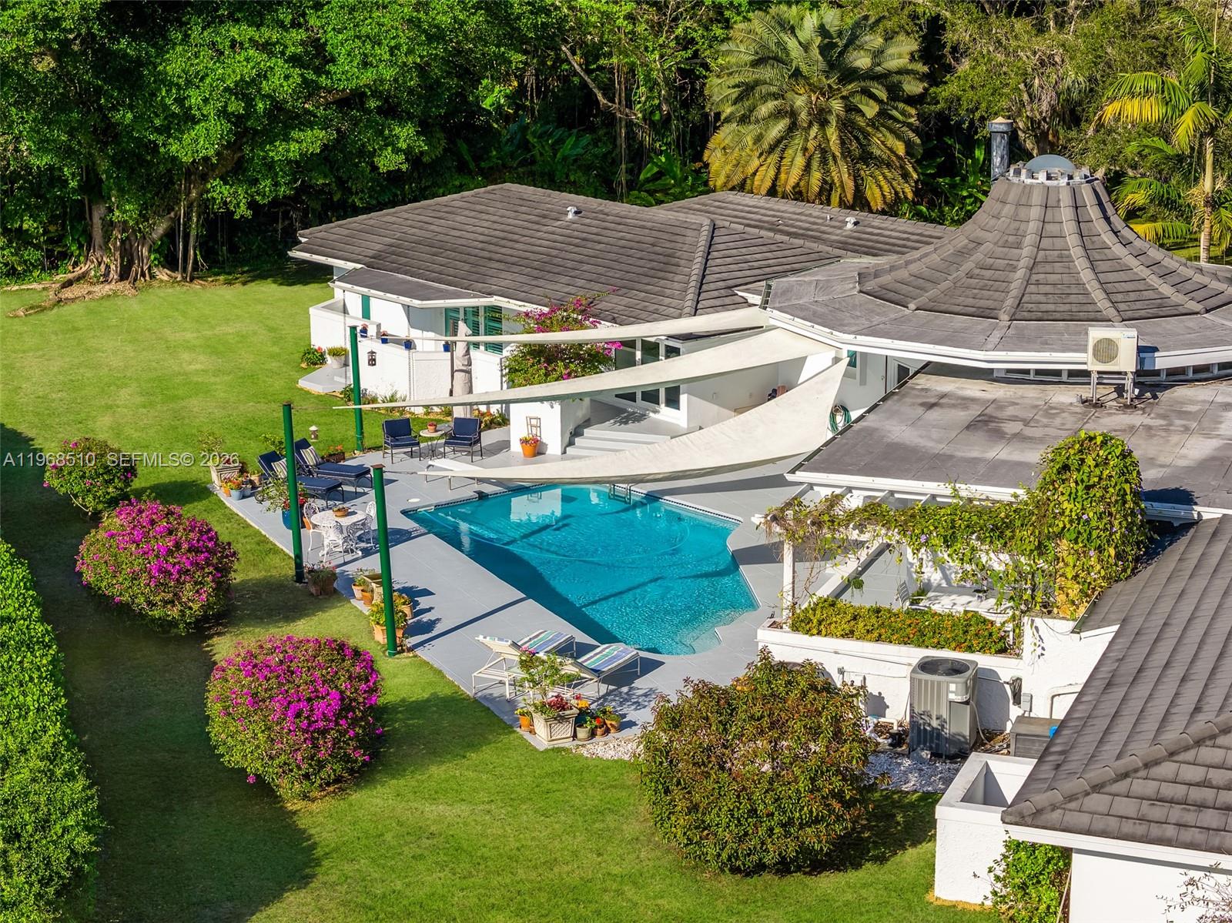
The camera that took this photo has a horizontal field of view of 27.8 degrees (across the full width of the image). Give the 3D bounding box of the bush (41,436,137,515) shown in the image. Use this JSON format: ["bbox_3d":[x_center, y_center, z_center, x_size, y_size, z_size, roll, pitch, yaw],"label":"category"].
[{"bbox_3d":[-10.367,0.304,49.133,1.850,1.600,1.850,0,15,0],"label":"bush"}]

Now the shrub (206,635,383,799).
[{"bbox_3d":[-4.582,3.630,35.443,2.480,2.200,2.450,0,15,0],"label":"shrub"}]

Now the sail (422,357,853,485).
[{"bbox_3d":[1.309,-0.427,43.419,10.483,0.850,3.219,-11,19,-36],"label":"sail"}]

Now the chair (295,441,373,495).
[{"bbox_3d":[-5.874,0.067,50.847,1.680,0.950,0.650,6,16,20],"label":"chair"}]

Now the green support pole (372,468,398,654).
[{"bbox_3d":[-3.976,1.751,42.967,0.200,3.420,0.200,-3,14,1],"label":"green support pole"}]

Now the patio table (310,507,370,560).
[{"bbox_3d":[-5.138,1.390,46.413,1.040,0.700,1.040,0,15,0],"label":"patio table"}]

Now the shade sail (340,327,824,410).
[{"bbox_3d":[0.030,-1.565,48.523,11.500,0.550,2.600,-13,19,-41],"label":"shade sail"}]

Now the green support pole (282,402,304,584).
[{"bbox_3d":[-5.792,0.573,44.684,0.180,3.370,0.180,-2,15,0],"label":"green support pole"}]

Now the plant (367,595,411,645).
[{"bbox_3d":[-3.870,2.666,42.339,0.680,0.740,0.660,0,14,0],"label":"plant"}]

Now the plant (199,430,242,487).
[{"bbox_3d":[-8.400,-0.105,52.752,0.850,1.080,0.750,-5,15,-20],"label":"plant"}]

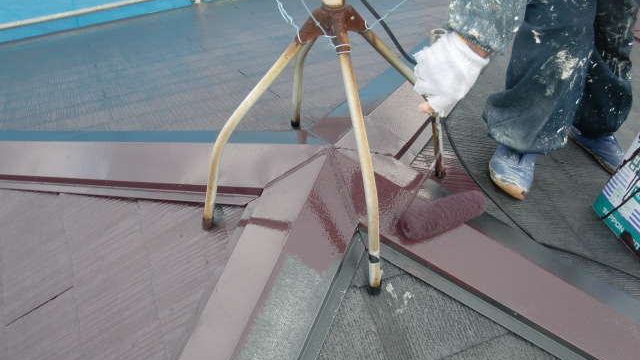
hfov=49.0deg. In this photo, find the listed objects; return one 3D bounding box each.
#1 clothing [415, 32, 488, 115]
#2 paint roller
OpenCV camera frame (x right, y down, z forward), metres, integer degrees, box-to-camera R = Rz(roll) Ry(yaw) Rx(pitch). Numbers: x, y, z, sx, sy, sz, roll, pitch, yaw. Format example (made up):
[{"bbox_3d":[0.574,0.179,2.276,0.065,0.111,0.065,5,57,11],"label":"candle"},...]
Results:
[{"bbox_3d":[0.223,-0.188,1.230,0.108,0.132,0.078,36,23,-10],"label":"clothing"},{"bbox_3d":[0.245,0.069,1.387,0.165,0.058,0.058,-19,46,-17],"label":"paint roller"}]

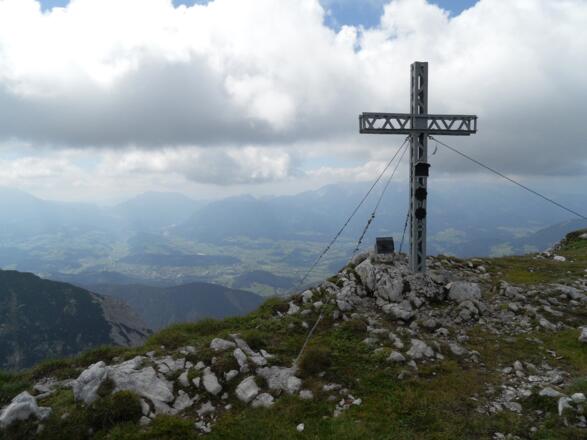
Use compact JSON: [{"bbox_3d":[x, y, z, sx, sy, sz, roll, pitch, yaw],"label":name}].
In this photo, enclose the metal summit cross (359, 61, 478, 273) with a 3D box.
[{"bbox_3d":[2.417,-0.990,7.884,2.261,3.992,0.228,-1,3,-8],"label":"metal summit cross"}]

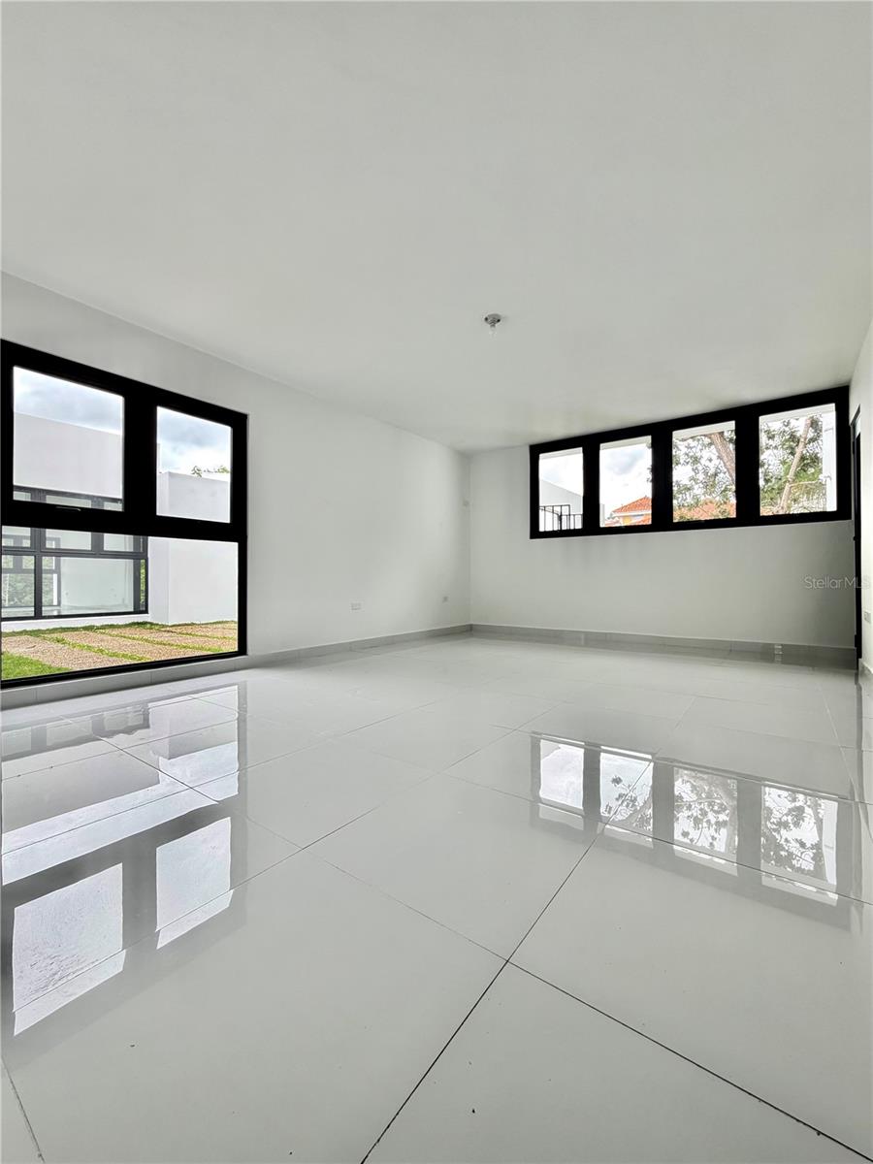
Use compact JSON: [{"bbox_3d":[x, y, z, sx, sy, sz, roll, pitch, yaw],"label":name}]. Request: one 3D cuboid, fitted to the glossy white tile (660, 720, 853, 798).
[{"bbox_3d":[1.320,0.723,1.976,0.624,0.012,0.624,0,1,37],"label":"glossy white tile"}]

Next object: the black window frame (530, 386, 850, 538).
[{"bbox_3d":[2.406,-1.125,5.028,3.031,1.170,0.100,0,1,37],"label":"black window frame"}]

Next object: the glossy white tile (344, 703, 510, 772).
[{"bbox_3d":[-0.054,0.721,2.216,0.624,0.012,0.624,0,1,37],"label":"glossy white tile"}]

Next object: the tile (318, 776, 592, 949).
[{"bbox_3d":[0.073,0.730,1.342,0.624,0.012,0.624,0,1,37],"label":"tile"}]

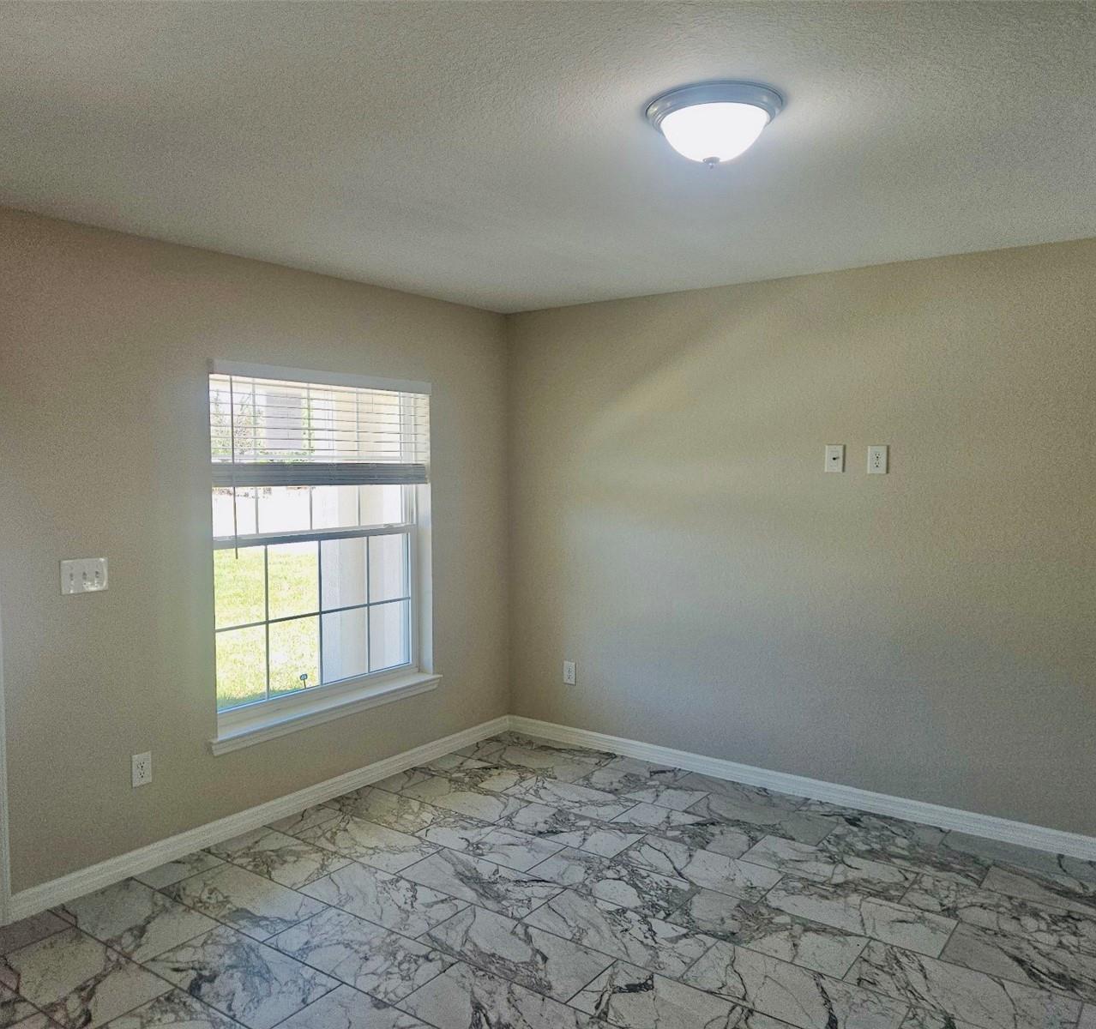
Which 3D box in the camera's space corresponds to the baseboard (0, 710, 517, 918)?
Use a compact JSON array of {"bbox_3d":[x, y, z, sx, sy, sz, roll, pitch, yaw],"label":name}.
[{"bbox_3d":[-1.044,1.302,4.271,0.015,0.090,2.771,2,4,36],"label":"baseboard"}]

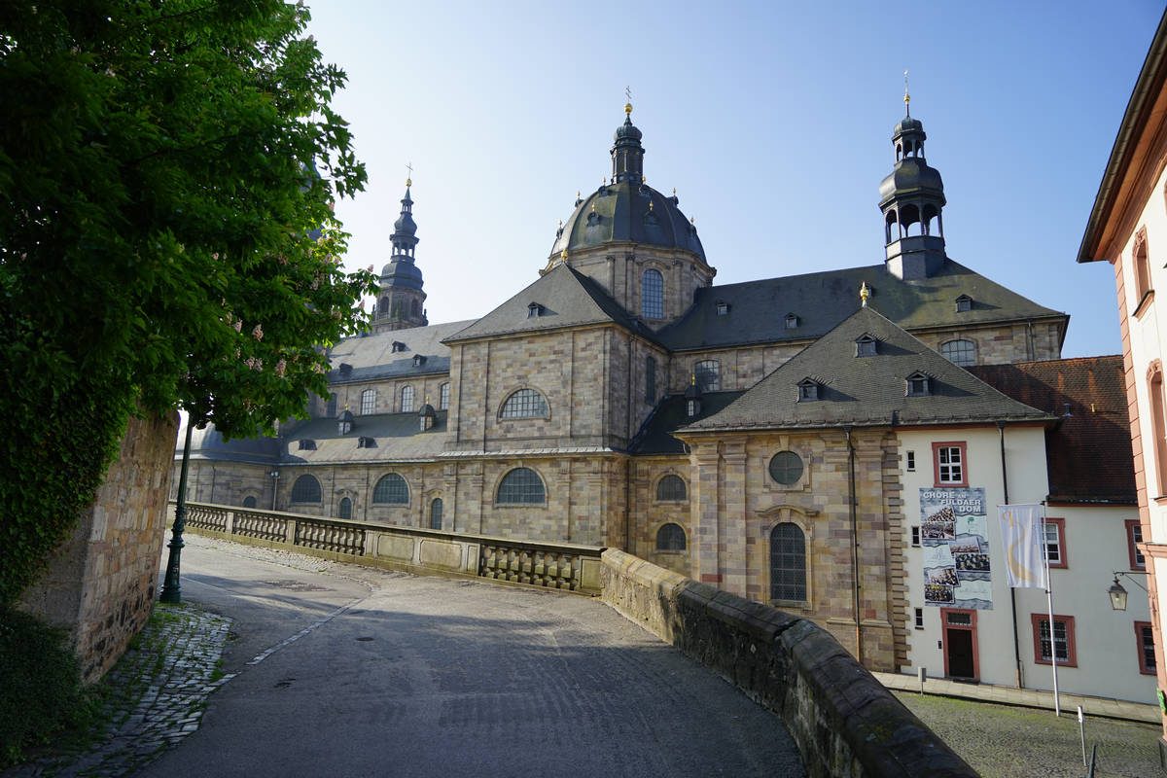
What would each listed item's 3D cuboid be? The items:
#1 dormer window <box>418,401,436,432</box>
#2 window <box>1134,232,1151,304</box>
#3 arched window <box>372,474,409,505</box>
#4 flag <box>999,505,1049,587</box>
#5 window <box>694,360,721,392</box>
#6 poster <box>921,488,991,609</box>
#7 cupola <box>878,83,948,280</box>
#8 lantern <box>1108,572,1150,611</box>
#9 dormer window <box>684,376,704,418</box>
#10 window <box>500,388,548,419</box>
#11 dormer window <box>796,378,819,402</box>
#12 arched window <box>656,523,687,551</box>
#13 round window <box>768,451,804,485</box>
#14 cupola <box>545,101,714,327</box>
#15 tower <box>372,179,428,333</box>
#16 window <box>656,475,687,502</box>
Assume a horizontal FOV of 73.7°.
[{"bbox_3d":[-15.230,2.697,76.113,1.100,2.900,1.200,-4,-12,28],"label":"dormer window"},{"bbox_3d":[16.608,-3.656,22.966,0.350,2.001,1.803,-3,-12,25],"label":"window"},{"bbox_3d":[-17.432,9.064,70.573,4.384,2.753,0.400,-4,-10,29],"label":"arched window"},{"bbox_3d":[16.844,6.038,29.868,1.408,3.118,0.300,-4,-10,29],"label":"flag"},{"bbox_3d":[10.920,-1.147,68.168,2.345,2.736,0.400,-4,-12,28],"label":"window"},{"bbox_3d":[17.178,7.318,35.963,2.766,5.391,0.100,-4,-12,28],"label":"poster"},{"bbox_3d":[28.075,-17.667,66.604,5.337,18.463,5.337,-4,-10,29],"label":"cupola"},{"bbox_3d":[16.376,6.064,23.317,1.099,1.203,0.540,-4,-10,29],"label":"lantern"},{"bbox_3d":[8.920,0.664,62.487,1.336,3.478,1.600,-4,-10,29],"label":"dormer window"},{"bbox_3d":[-4.835,1.224,63.949,4.606,2.596,0.450,-4,-12,28],"label":"window"},{"bbox_3d":[11.400,0.077,39.181,1.051,1.205,1.150,-4,-10,29],"label":"dormer window"},{"bbox_3d":[6.498,10.857,57.028,2.340,1.980,0.400,-4,-10,29],"label":"arched window"},{"bbox_3d":[10.617,4.129,40.569,1.806,1.742,0.350,-4,-12,28],"label":"round window"},{"bbox_3d":[4.629,-17.261,79.945,16.755,26.248,16.755,-4,-10,29],"label":"cupola"},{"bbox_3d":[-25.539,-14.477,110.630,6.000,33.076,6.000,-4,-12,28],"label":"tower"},{"bbox_3d":[6.844,7.667,59.925,2.526,2.118,0.400,-4,-12,28],"label":"window"}]

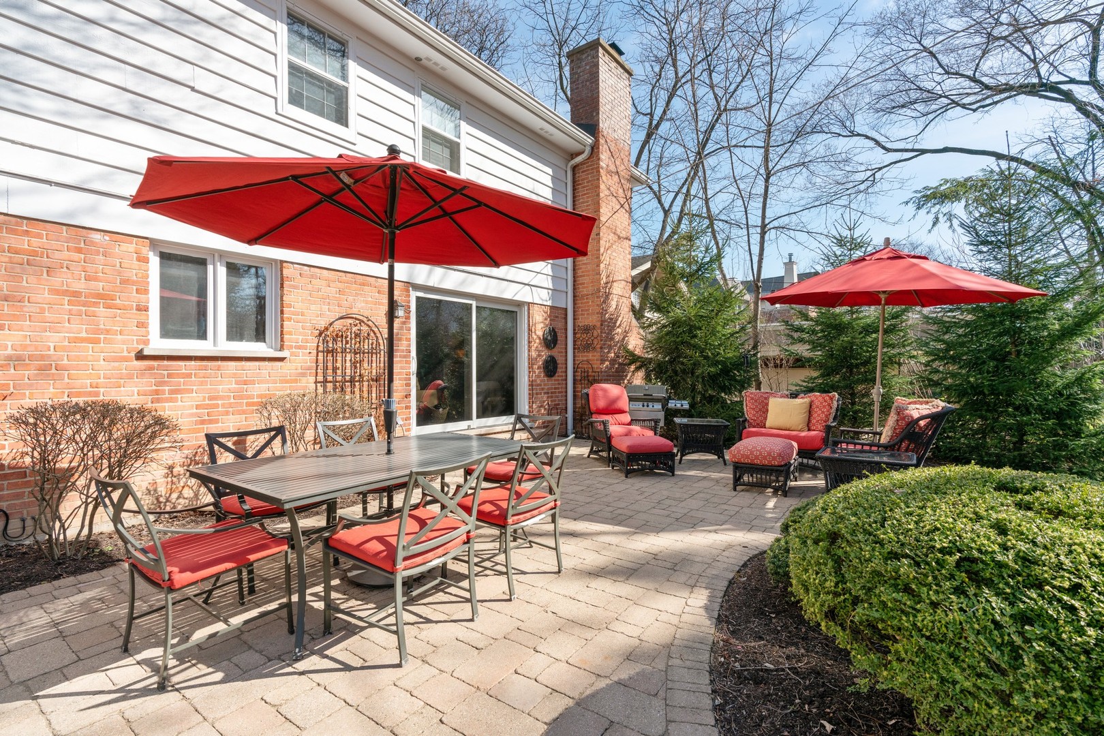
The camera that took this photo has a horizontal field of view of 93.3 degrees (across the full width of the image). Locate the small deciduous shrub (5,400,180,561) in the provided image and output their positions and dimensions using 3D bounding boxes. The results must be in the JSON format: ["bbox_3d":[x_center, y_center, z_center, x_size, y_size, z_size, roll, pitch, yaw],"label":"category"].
[{"bbox_3d":[-3.320,0.800,3.820,0.920,1.120,1.000,0,0,36],"label":"small deciduous shrub"}]

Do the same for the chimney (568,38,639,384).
[{"bbox_3d":[1.140,-2.430,10.530,0.680,7.340,1.850,0,0,36],"label":"chimney"}]

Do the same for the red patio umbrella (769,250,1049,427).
[{"bbox_3d":[3.870,-0.110,6.100,2.720,2.810,2.720,0,0,36],"label":"red patio umbrella"}]

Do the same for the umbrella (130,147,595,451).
[{"bbox_3d":[-1.040,-0.065,3.390,2.720,2.760,2.720,0,0,36],"label":"umbrella"}]

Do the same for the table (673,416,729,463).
[{"bbox_3d":[2.180,1.080,7.620,0.700,0.585,0.710,0,0,11],"label":"table"}]

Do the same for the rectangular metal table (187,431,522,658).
[{"bbox_3d":[-1.035,0.941,3.375,1.106,0.752,1.934,0,0,37],"label":"rectangular metal table"}]

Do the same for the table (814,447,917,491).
[{"bbox_3d":[2.843,1.072,4.709,0.720,0.580,0.660,0,0,33],"label":"table"}]

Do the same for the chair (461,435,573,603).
[{"bbox_3d":[-0.277,0.901,3.409,0.680,0.917,0.600,0,0,36],"label":"chair"}]

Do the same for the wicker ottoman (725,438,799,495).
[{"bbox_3d":[2.345,1.043,5.720,0.600,0.530,0.740,0,0,26],"label":"wicker ottoman"}]

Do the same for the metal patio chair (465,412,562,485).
[{"bbox_3d":[-0.335,0.872,4.350,0.580,0.885,0.670,0,0,33],"label":"metal patio chair"}]

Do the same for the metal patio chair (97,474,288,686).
[{"bbox_3d":[-1.702,0.883,2.485,0.580,0.885,0.680,0,0,36],"label":"metal patio chair"}]

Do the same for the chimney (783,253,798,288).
[{"bbox_3d":[16.930,-6.830,37.000,0.760,2.600,0.740,0,0,-43],"label":"chimney"}]

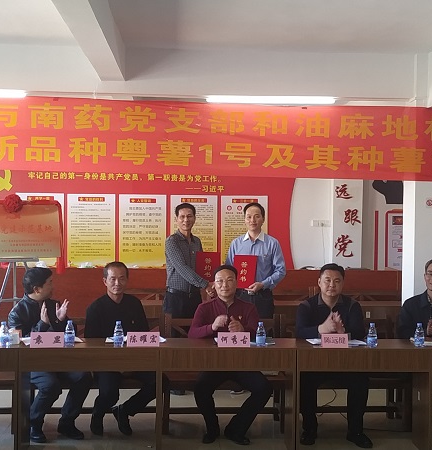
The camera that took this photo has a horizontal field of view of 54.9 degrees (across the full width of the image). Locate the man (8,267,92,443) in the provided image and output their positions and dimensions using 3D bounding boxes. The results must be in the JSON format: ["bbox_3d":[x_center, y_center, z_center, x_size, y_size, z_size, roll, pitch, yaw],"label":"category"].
[{"bbox_3d":[-1.233,0.928,3.080,0.550,1.200,0.680,0,2,-30],"label":"man"}]

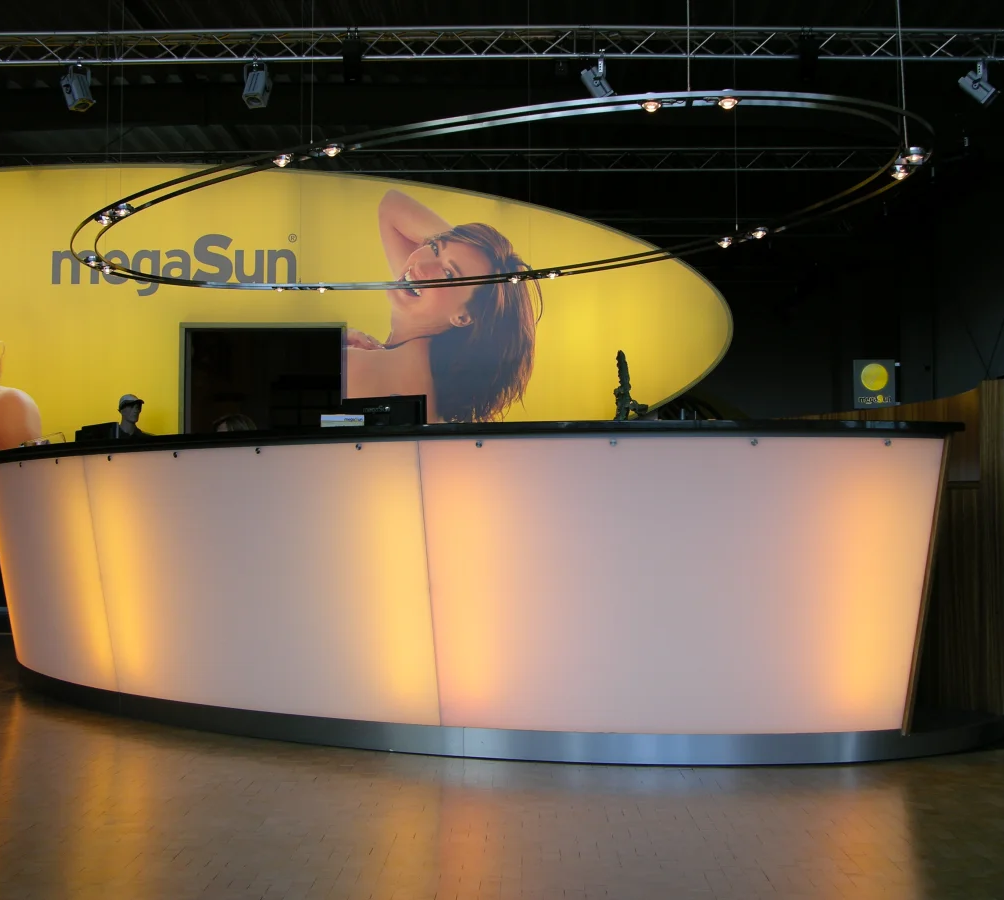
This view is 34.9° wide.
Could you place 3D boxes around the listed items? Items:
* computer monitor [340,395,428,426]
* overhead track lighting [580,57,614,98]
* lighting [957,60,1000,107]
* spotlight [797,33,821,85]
[{"bbox_3d":[-0.468,-0.007,6.293,0.430,0.400,0.180,-2,-3,37],"label":"computer monitor"},{"bbox_3d":[0.826,-3.061,13.300,0.330,0.320,0.220,45,10,13],"label":"overhead track lighting"},{"bbox_3d":[4.003,-3.055,13.300,0.330,0.320,0.220,39,15,24],"label":"lighting"},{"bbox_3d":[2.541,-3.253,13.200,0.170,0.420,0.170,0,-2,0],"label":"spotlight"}]

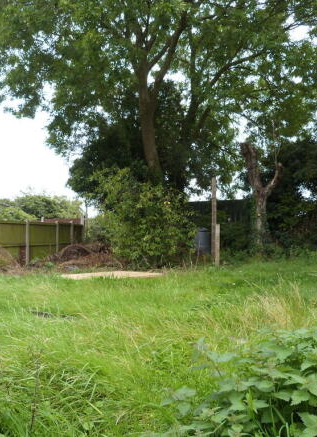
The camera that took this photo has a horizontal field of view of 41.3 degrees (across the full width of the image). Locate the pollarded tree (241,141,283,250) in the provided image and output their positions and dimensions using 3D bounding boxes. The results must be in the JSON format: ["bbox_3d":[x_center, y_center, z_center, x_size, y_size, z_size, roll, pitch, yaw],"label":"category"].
[{"bbox_3d":[4.707,-0.842,19.055,1.900,5.360,1.400,0,-3,0],"label":"pollarded tree"}]

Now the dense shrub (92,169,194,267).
[{"bbox_3d":[-0.533,-0.024,16.017,3.800,3.650,3.200,0,-3,0],"label":"dense shrub"}]

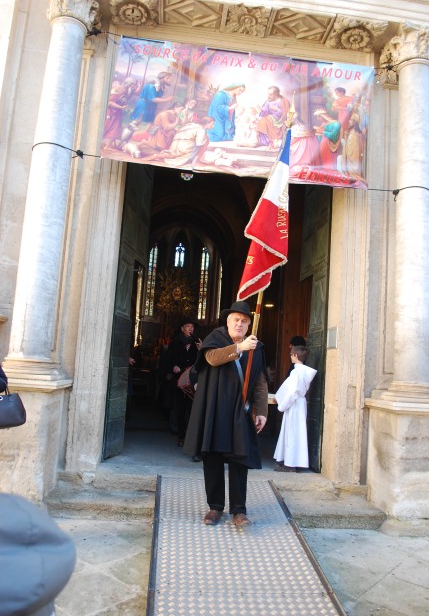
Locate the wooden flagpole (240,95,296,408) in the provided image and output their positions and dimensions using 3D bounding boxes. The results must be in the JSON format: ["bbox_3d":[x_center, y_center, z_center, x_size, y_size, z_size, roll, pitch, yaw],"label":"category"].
[{"bbox_3d":[0.426,-0.394,3.760,0.050,2.441,0.050,8,8,0],"label":"wooden flagpole"}]

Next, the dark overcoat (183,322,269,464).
[{"bbox_3d":[0.089,0.743,4.080,0.650,1.110,0.480,4,-6,-3],"label":"dark overcoat"}]

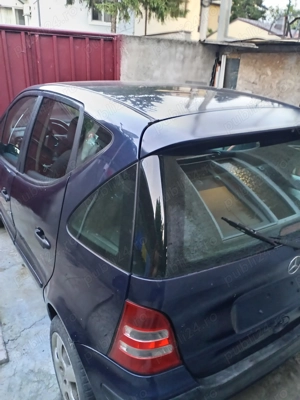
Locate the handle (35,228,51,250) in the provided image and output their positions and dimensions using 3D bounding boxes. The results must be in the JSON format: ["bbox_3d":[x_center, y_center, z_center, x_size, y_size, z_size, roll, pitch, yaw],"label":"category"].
[{"bbox_3d":[-0.520,0.185,1.520,0.042,0.043,0.190,-5,26,-34],"label":"handle"}]

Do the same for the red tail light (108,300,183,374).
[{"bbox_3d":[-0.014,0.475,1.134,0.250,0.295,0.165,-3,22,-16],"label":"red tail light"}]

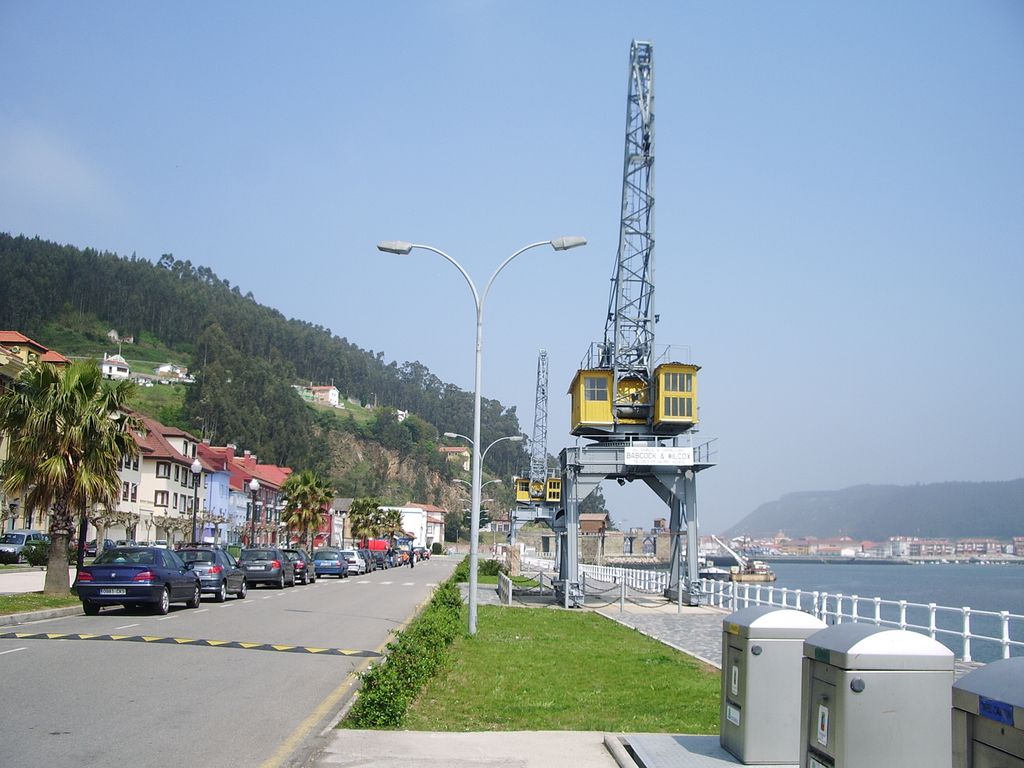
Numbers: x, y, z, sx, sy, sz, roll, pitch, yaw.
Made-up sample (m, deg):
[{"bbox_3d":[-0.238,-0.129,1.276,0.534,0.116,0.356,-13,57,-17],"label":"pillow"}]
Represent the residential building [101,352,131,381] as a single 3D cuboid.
[{"bbox_3d":[-139.774,-5.817,365.000,9.300,8.800,7.600,7,-11,-34],"label":"residential building"}]

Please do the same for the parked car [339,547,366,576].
[{"bbox_3d":[-10.069,11.078,64.182,1.696,1.442,4.215,1,-9,-2],"label":"parked car"}]

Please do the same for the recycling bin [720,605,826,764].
[{"bbox_3d":[2.156,2.446,8.551,0.670,1.200,0.680,1,-9,-2],"label":"recycling bin"}]

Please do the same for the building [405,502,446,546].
[{"bbox_3d":[-17.754,30.708,212.325,9.500,10.400,10.000,1,-9,-2],"label":"building"}]

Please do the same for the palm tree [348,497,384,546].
[{"bbox_3d":[-14.821,14.824,104.513,3.500,6.600,3.500,1,-9,-2],"label":"palm tree"}]

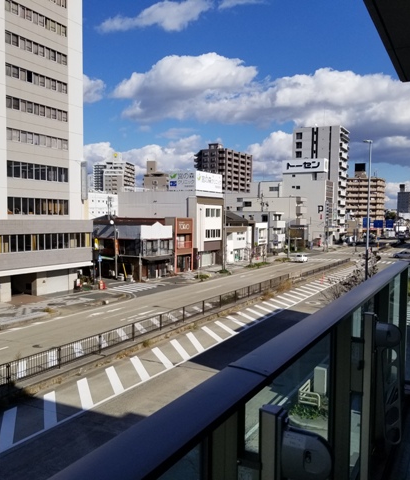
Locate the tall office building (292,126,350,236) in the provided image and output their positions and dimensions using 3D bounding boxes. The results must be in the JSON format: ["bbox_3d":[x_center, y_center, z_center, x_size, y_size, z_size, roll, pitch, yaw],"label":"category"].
[{"bbox_3d":[37.983,-17.231,154.741,14.000,35.300,16.000,1,3,28],"label":"tall office building"}]

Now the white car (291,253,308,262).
[{"bbox_3d":[16.315,2.962,81.030,1.500,1.520,3.450,1,3,28],"label":"white car"}]

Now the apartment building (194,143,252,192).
[{"bbox_3d":[9.340,-25.939,252.083,20.000,44.000,30.000,1,3,30],"label":"apartment building"}]

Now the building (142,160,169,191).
[{"bbox_3d":[-29.668,-26.385,295.620,15.000,41.000,16.000,0,3,4],"label":"building"}]

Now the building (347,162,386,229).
[{"bbox_3d":[71.879,-17.651,217.847,18.000,30.500,14.000,1,3,28],"label":"building"}]

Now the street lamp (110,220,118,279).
[{"bbox_3d":[-10.877,1.179,57.562,0.400,7.250,0.900,2,4,43],"label":"street lamp"}]

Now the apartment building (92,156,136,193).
[{"bbox_3d":[-60.108,-31.194,324.815,21.500,48.000,23.000,0,3,8],"label":"apartment building"}]

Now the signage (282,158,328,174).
[{"bbox_3d":[27.764,-20.256,133.293,12.000,3.763,2.800,1,3,28],"label":"signage"}]

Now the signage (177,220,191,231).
[{"bbox_3d":[-2.651,-1.851,63.880,0.150,1.397,3.300,1,3,28],"label":"signage"}]

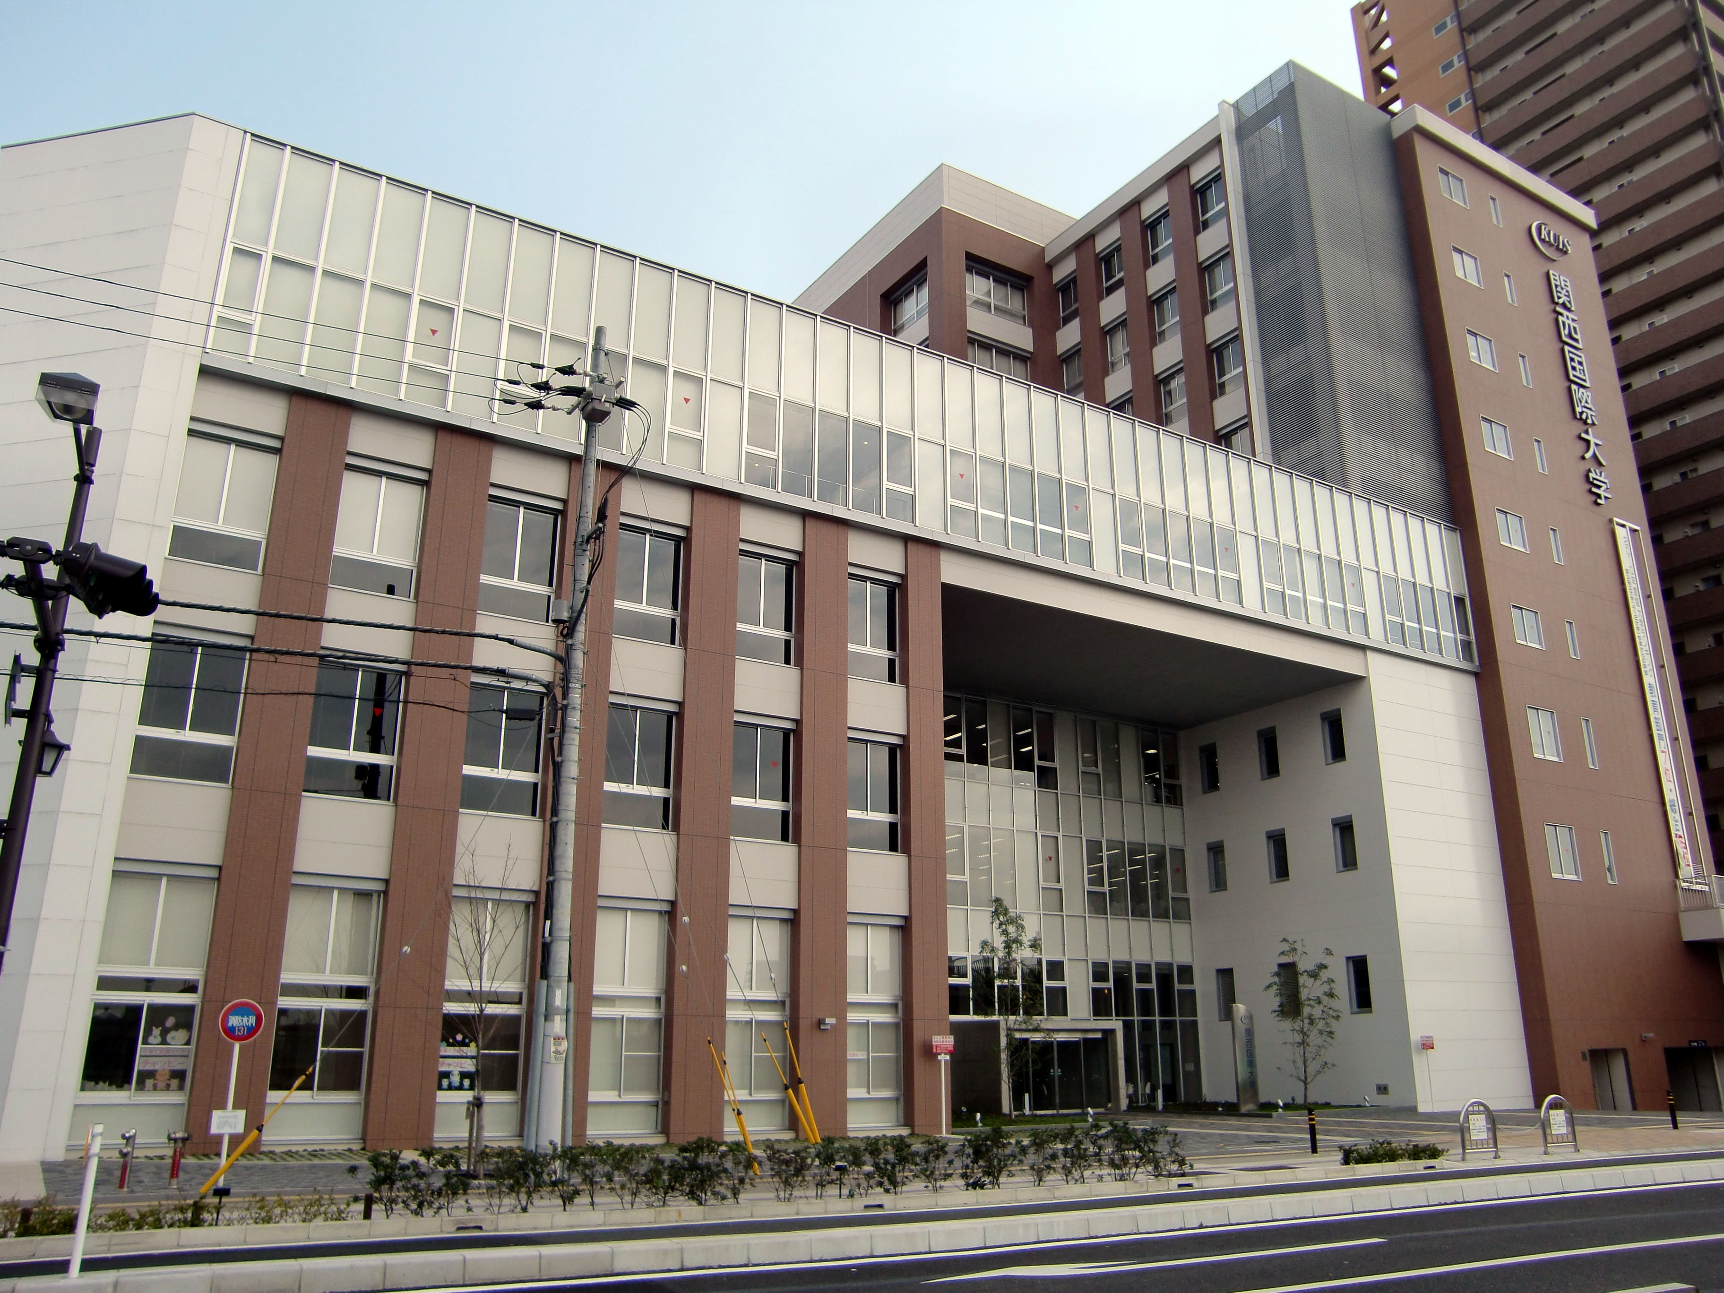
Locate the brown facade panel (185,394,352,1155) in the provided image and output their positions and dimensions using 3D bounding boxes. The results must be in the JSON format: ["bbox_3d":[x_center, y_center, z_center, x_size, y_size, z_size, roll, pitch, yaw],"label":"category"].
[{"bbox_3d":[-11.373,1.951,26.943,1.240,14.718,0.420,11,-21,-30],"label":"brown facade panel"}]

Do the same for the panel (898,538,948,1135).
[{"bbox_3d":[1.488,4.270,34.272,1.059,14.434,0.423,11,-20,-30],"label":"panel"}]

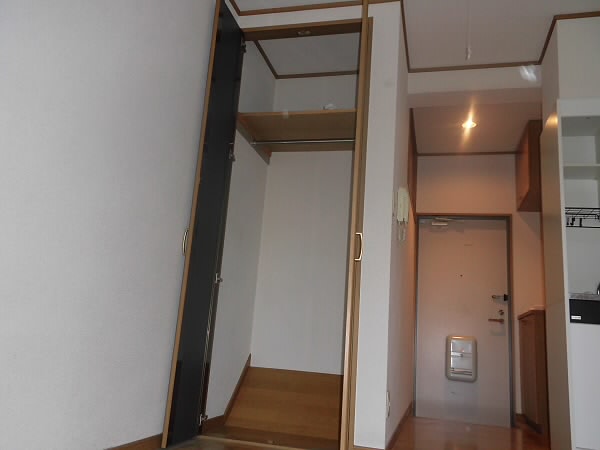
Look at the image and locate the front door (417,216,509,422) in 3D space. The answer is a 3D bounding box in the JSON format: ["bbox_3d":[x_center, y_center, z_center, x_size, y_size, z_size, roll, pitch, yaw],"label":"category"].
[{"bbox_3d":[1.490,0.852,4.460,0.800,1.880,0.050,1,-13,16],"label":"front door"}]

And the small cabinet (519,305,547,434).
[{"bbox_3d":[2.012,1.163,3.884,0.350,0.880,0.630,1,-13,16],"label":"small cabinet"}]

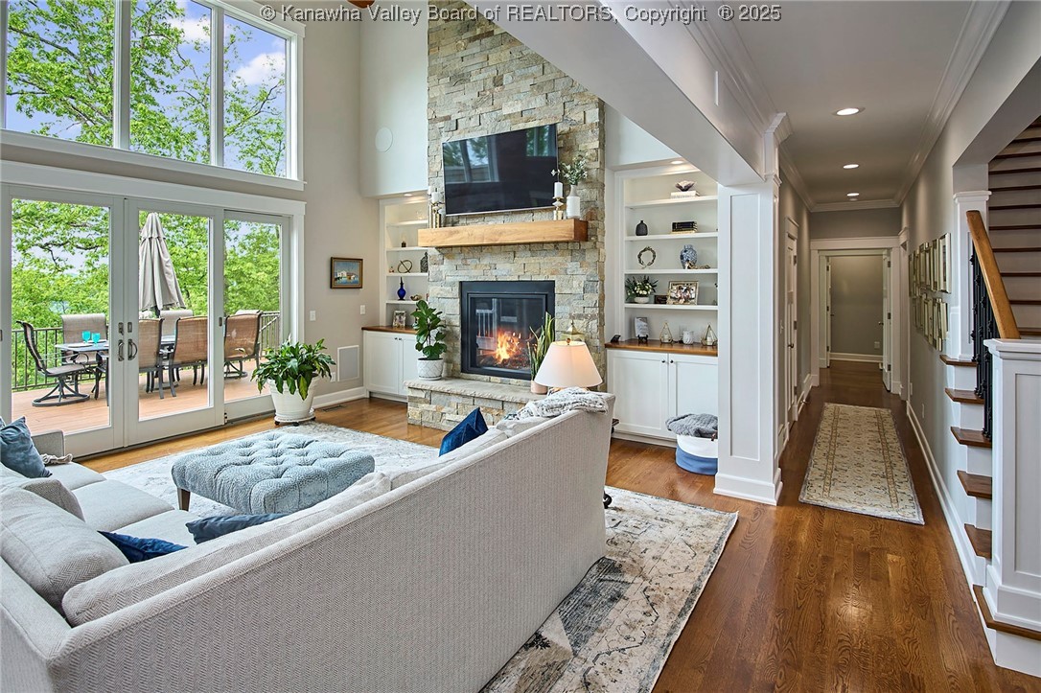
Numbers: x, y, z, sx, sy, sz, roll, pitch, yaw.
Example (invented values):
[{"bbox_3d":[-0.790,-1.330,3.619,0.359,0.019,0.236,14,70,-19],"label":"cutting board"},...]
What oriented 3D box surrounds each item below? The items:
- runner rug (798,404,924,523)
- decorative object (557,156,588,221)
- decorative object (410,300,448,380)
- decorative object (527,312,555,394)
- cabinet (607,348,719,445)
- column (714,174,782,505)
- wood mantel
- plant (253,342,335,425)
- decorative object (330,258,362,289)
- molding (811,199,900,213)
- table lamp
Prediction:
[{"bbox_3d":[3.314,0.968,4.833,0.707,0.020,3.495,4,7,34],"label":"runner rug"},{"bbox_3d":[0.485,-1.514,4.646,0.283,0.616,0.253,4,7,32],"label":"decorative object"},{"bbox_3d":[-1.039,-0.076,5.606,0.404,0.929,0.384,0,6,0],"label":"decorative object"},{"bbox_3d":[0.213,0.068,4.969,0.303,0.808,0.283,0,6,0],"label":"decorative object"},{"bbox_3d":[1.552,0.529,5.020,1.212,0.919,0.505,4,7,32],"label":"cabinet"},{"bbox_3d":[1.731,-0.047,3.737,0.404,2.343,0.404,4,7,32],"label":"column"},{"bbox_3d":[-0.229,-1.159,5.101,1.899,0.207,0.283,4,7,32],"label":"wood mantel"},{"bbox_3d":[-2.563,0.401,5.555,0.848,0.939,0.828,4,7,32],"label":"plant"},{"bbox_3d":[-2.235,-0.945,6.312,0.035,0.389,0.495,4,7,32],"label":"decorative object"},{"bbox_3d":[4.786,-2.002,7.019,1.010,0.116,0.111,4,7,32],"label":"molding"},{"bbox_3d":[0.322,0.236,3.330,0.460,0.570,0.460,0,6,0],"label":"table lamp"}]

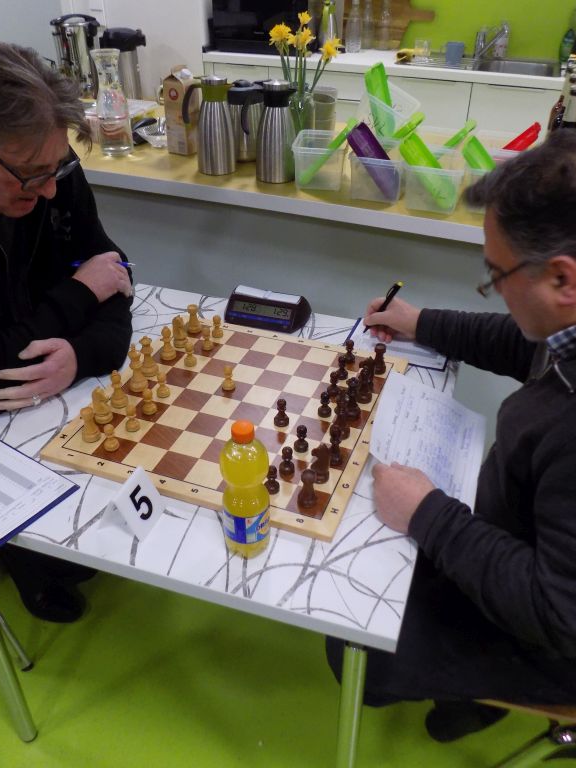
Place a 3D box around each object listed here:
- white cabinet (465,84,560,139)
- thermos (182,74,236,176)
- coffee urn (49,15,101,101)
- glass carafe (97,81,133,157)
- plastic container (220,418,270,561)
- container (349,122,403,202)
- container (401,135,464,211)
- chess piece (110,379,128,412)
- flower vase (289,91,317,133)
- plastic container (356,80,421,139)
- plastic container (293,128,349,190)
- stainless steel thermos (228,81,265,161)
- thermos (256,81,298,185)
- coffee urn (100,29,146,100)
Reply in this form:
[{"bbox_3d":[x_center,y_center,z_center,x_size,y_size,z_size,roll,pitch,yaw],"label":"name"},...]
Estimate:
[{"bbox_3d":[1.421,-1.141,3.458,1.000,0.750,0.560,12,36,16],"label":"white cabinet"},{"bbox_3d":[-0.216,-0.716,1.879,0.142,0.248,0.110,1,34,0],"label":"thermos"},{"bbox_3d":[-0.868,-1.318,2.757,0.175,0.300,0.160,18,38,23],"label":"coffee urn"},{"bbox_3d":[-0.524,-0.832,2.019,0.100,0.286,0.100,1,35,0],"label":"glass carafe"},{"bbox_3d":[-0.057,0.148,0.935,0.066,0.226,0.066,1,35,0],"label":"plastic container"},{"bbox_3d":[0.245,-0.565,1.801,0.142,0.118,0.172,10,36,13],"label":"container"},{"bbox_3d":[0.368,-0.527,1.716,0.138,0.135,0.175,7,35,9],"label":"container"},{"bbox_3d":[-0.312,0.006,1.241,0.032,0.071,0.032,13,36,16],"label":"chess piece"},{"bbox_3d":[0.046,-0.810,2.081,0.085,0.180,0.085,1,34,1],"label":"flower vase"},{"bbox_3d":[0.313,-0.859,2.163,0.144,0.112,0.164,34,44,2],"label":"plastic container"},{"bbox_3d":[0.095,-0.615,1.875,0.142,0.113,0.172,5,35,6],"label":"plastic container"},{"bbox_3d":[-0.130,-0.785,2.026,0.150,0.212,0.115,1,35,0],"label":"stainless steel thermos"},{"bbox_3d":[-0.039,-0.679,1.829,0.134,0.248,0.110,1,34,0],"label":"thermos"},{"bbox_3d":[-0.656,-1.301,2.759,0.170,0.275,0.140,10,35,13],"label":"coffee urn"}]

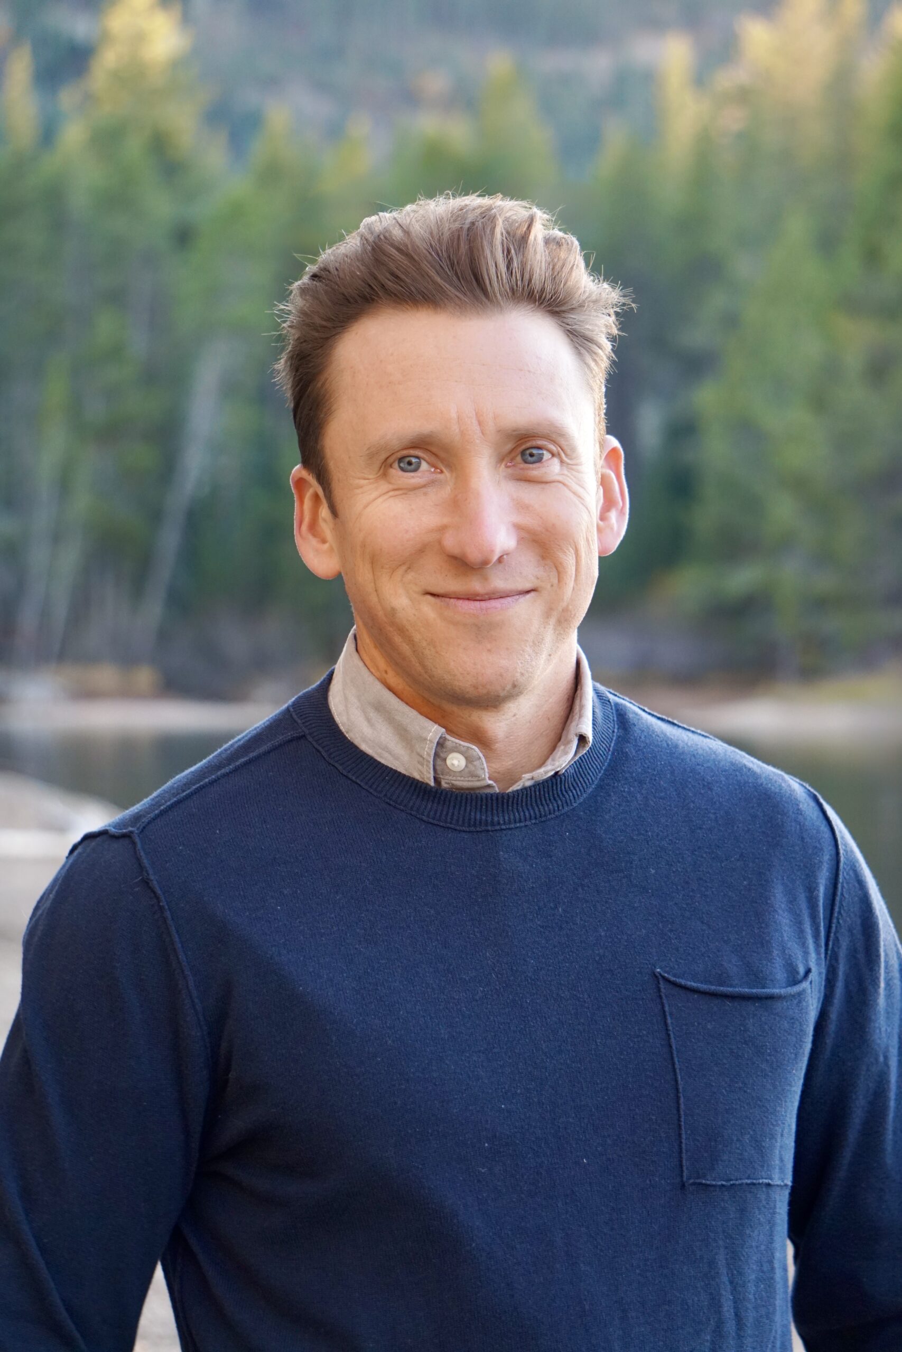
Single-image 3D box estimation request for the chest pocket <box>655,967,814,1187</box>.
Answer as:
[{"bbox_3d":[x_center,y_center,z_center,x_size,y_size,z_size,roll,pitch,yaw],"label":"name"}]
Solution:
[{"bbox_3d":[0.146,0.208,2.120,0.094,0.113,0.025,0,3,-35],"label":"chest pocket"}]

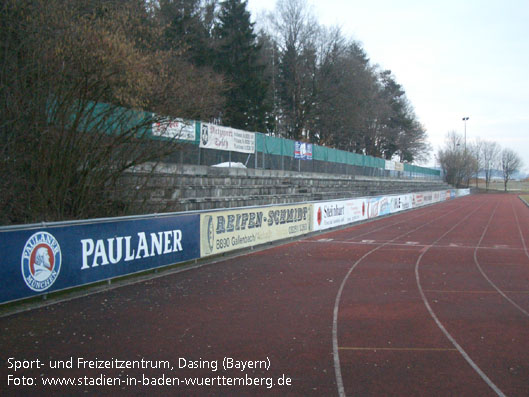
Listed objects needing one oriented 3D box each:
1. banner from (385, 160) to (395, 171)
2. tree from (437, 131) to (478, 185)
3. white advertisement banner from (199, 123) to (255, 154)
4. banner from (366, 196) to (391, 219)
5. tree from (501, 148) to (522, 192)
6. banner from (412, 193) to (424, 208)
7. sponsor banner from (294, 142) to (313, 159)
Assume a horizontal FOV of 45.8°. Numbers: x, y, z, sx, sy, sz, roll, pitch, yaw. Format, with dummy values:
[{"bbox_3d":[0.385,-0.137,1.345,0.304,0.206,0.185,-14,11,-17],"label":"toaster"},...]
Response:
[{"bbox_3d":[13.082,-3.405,65.242,0.040,0.978,5.958,1,1,21],"label":"banner"},{"bbox_3d":[41.402,-7.897,134.880,8.617,12.637,8.617,0,1,0],"label":"tree"},{"bbox_3d":[-1.493,-2.614,27.819,0.040,1.025,5.758,1,1,21],"label":"white advertisement banner"},{"bbox_3d":[5.737,0.404,31.381,0.050,0.940,5.909,1,1,21],"label":"banner"},{"bbox_3d":[63.094,-7.177,159.907,5.617,11.174,5.617,0,1,0],"label":"tree"},{"bbox_3d":[10.981,0.128,44.847,0.050,0.940,6.482,1,1,21],"label":"banner"},{"bbox_3d":[2.371,-2.851,37.738,0.040,1.006,3.576,1,1,21],"label":"sponsor banner"}]

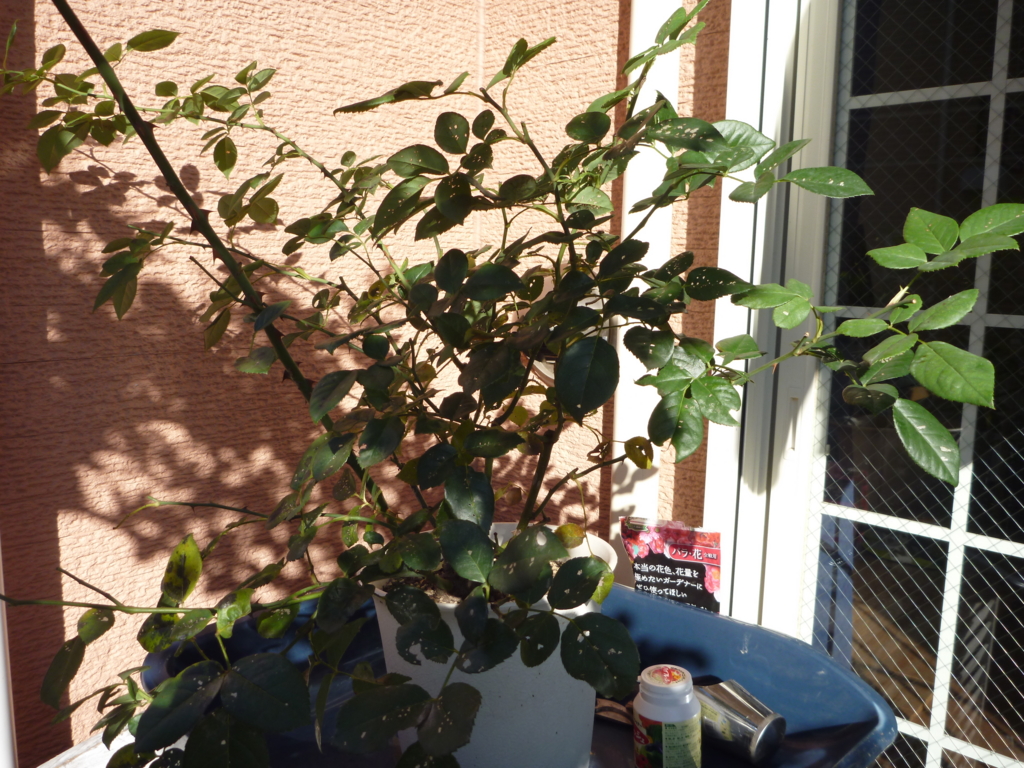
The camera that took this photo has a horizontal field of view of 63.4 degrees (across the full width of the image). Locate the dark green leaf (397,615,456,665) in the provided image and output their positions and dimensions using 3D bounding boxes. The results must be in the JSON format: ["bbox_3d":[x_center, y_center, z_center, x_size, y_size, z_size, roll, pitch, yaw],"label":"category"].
[{"bbox_3d":[-0.072,0.216,0.700,0.051,0.042,0.011,-6,-22,-12],"label":"dark green leaf"}]

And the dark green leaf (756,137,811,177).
[{"bbox_3d":[0.260,-0.220,0.806,0.065,0.011,0.031,-35,30,0],"label":"dark green leaf"}]

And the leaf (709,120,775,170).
[{"bbox_3d":[0.218,-0.230,0.800,0.074,0.053,0.012,-11,-11,-2],"label":"leaf"}]

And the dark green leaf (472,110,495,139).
[{"bbox_3d":[-0.026,-0.238,0.760,0.018,0.025,0.005,14,-6,4],"label":"dark green leaf"}]

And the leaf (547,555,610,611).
[{"bbox_3d":[0.060,0.185,0.770,0.065,0.040,0.011,-39,-18,-15],"label":"leaf"}]

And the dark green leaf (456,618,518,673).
[{"bbox_3d":[-0.022,0.234,0.740,0.057,0.011,0.045,-14,38,-6],"label":"dark green leaf"}]

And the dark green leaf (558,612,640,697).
[{"bbox_3d":[0.072,0.226,0.690,0.061,0.078,0.012,-28,-12,-17],"label":"dark green leaf"}]

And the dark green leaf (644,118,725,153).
[{"bbox_3d":[0.161,-0.229,0.758,0.071,0.012,0.049,12,53,5],"label":"dark green leaf"}]

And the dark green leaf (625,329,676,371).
[{"bbox_3d":[0.137,-0.036,0.831,0.049,0.011,0.058,9,54,7],"label":"dark green leaf"}]

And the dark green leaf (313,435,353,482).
[{"bbox_3d":[-0.168,0.070,0.780,0.034,0.056,0.010,26,-20,41],"label":"dark green leaf"}]

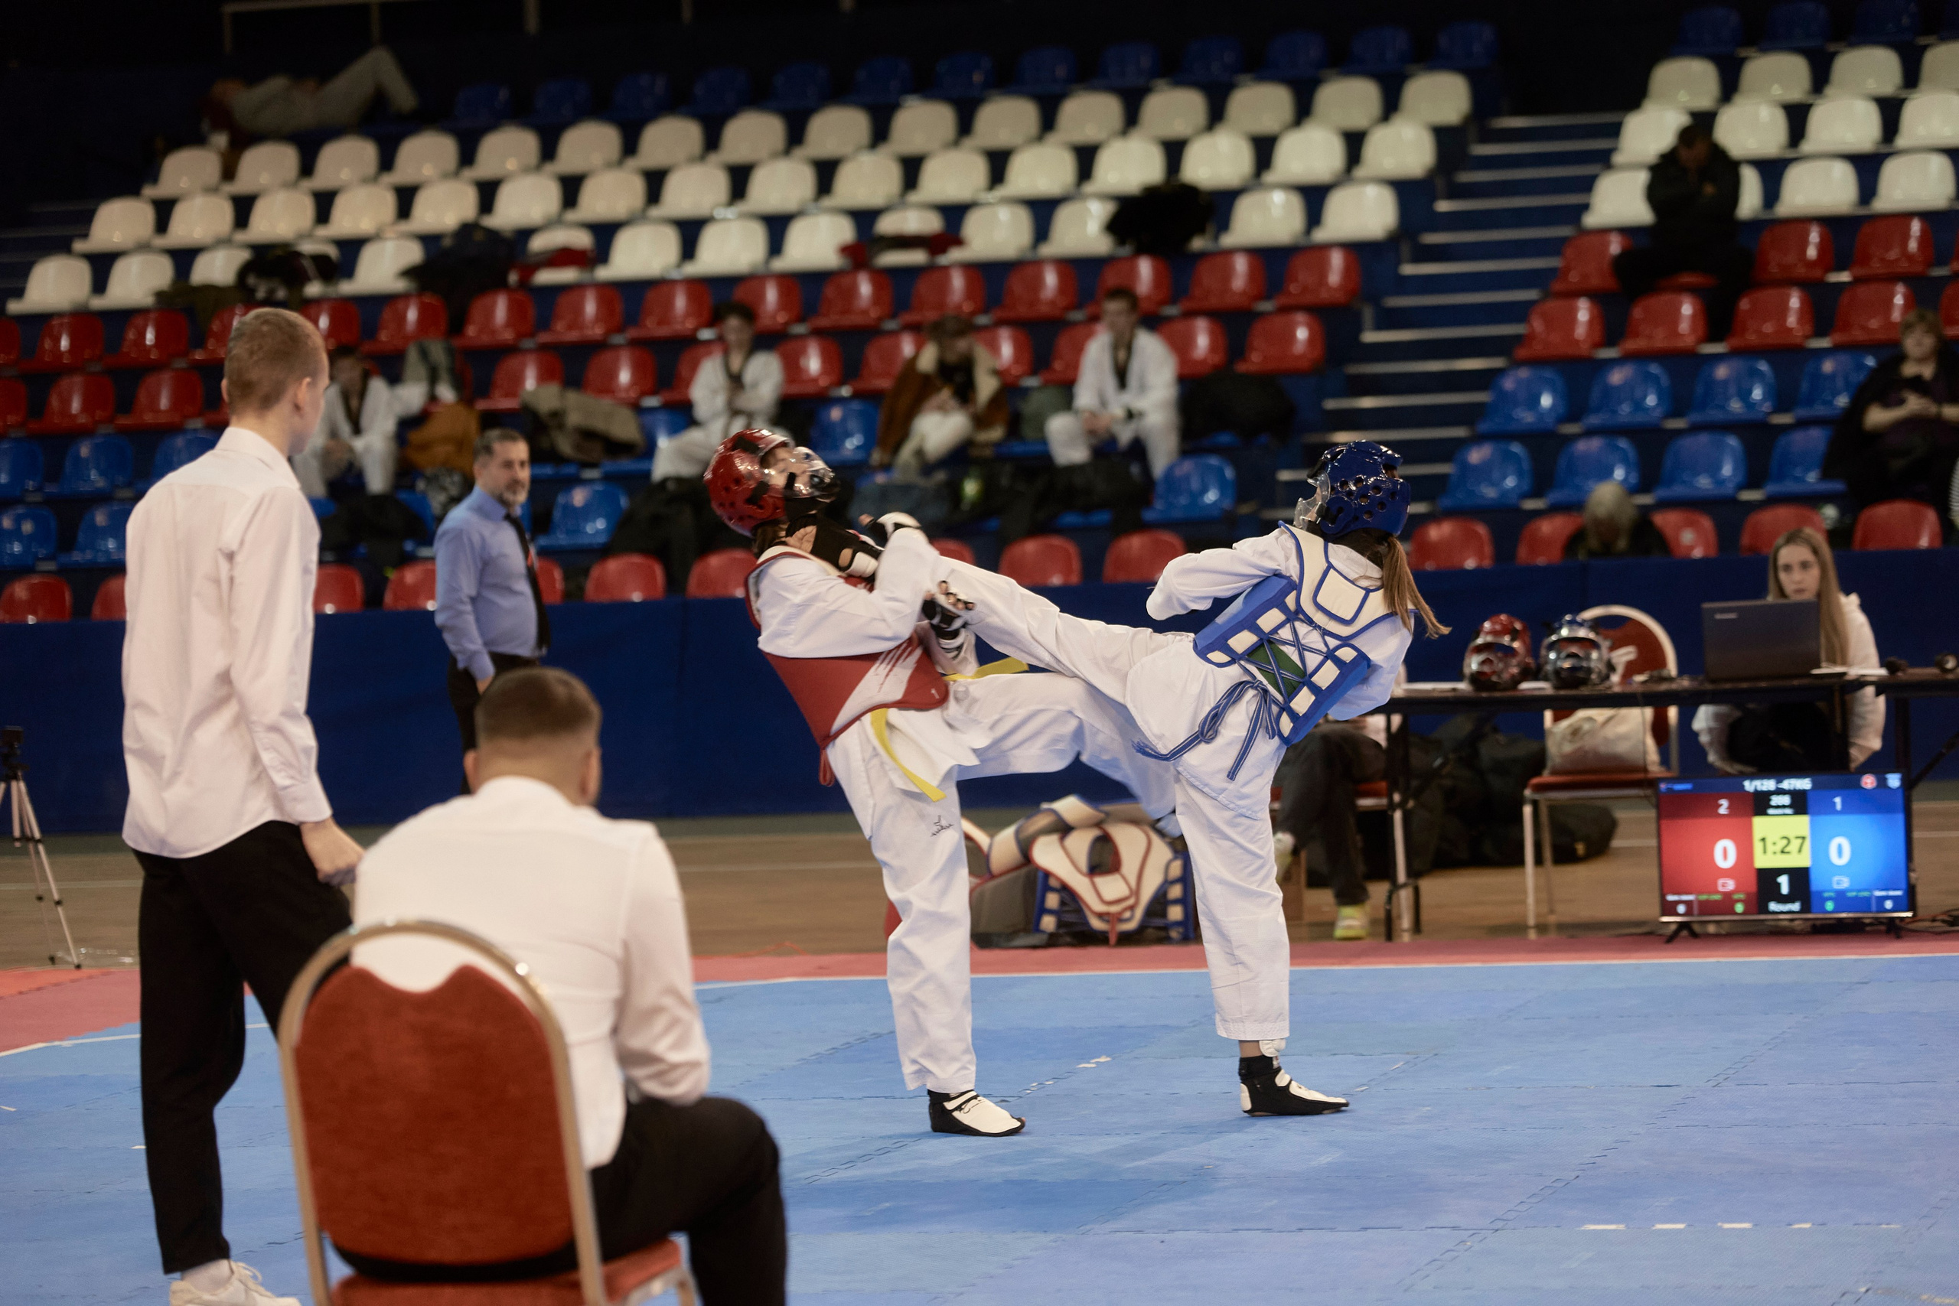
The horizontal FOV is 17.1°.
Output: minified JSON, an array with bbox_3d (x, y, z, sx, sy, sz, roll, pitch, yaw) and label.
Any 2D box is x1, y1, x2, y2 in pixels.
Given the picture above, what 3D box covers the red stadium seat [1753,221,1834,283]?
[{"bbox_3d":[3.886,-1.921,31.266,0.400,0.300,0.360,-2,2,18],"label":"red stadium seat"}]

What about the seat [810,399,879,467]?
[{"bbox_3d":[-0.744,-1.099,32.685,0.390,0.320,0.372,-2,2,16],"label":"seat"}]

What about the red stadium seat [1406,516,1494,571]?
[{"bbox_3d":[1.986,-0.420,27.944,0.400,0.300,0.360,-2,2,18],"label":"red stadium seat"}]

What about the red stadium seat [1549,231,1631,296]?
[{"bbox_3d":[3.169,-2.006,33.674,0.390,0.320,0.372,-2,2,16],"label":"red stadium seat"}]

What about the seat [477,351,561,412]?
[{"bbox_3d":[-2.414,-1.426,34.223,0.390,0.320,0.372,-2,2,16],"label":"seat"}]

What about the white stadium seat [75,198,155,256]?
[{"bbox_3d":[-5.059,-2.491,38.138,0.390,0.320,0.372,-2,2,16],"label":"white stadium seat"}]

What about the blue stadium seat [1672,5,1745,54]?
[{"bbox_3d":[3.837,-3.268,34.504,0.365,0.295,0.350,-2,2,16],"label":"blue stadium seat"}]

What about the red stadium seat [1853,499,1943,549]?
[{"bbox_3d":[3.759,-0.471,26.805,0.365,0.295,0.350,-2,2,16],"label":"red stadium seat"}]

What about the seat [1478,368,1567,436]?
[{"bbox_3d":[2.424,-1.127,29.172,0.400,0.295,0.380,-2,2,18],"label":"seat"}]

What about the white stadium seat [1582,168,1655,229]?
[{"bbox_3d":[3.368,-2.375,34.061,0.410,0.330,0.400,-2,2,16],"label":"white stadium seat"}]

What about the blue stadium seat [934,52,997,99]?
[{"bbox_3d":[-0.135,-3.428,38.835,0.390,0.320,0.372,-2,2,16],"label":"blue stadium seat"}]

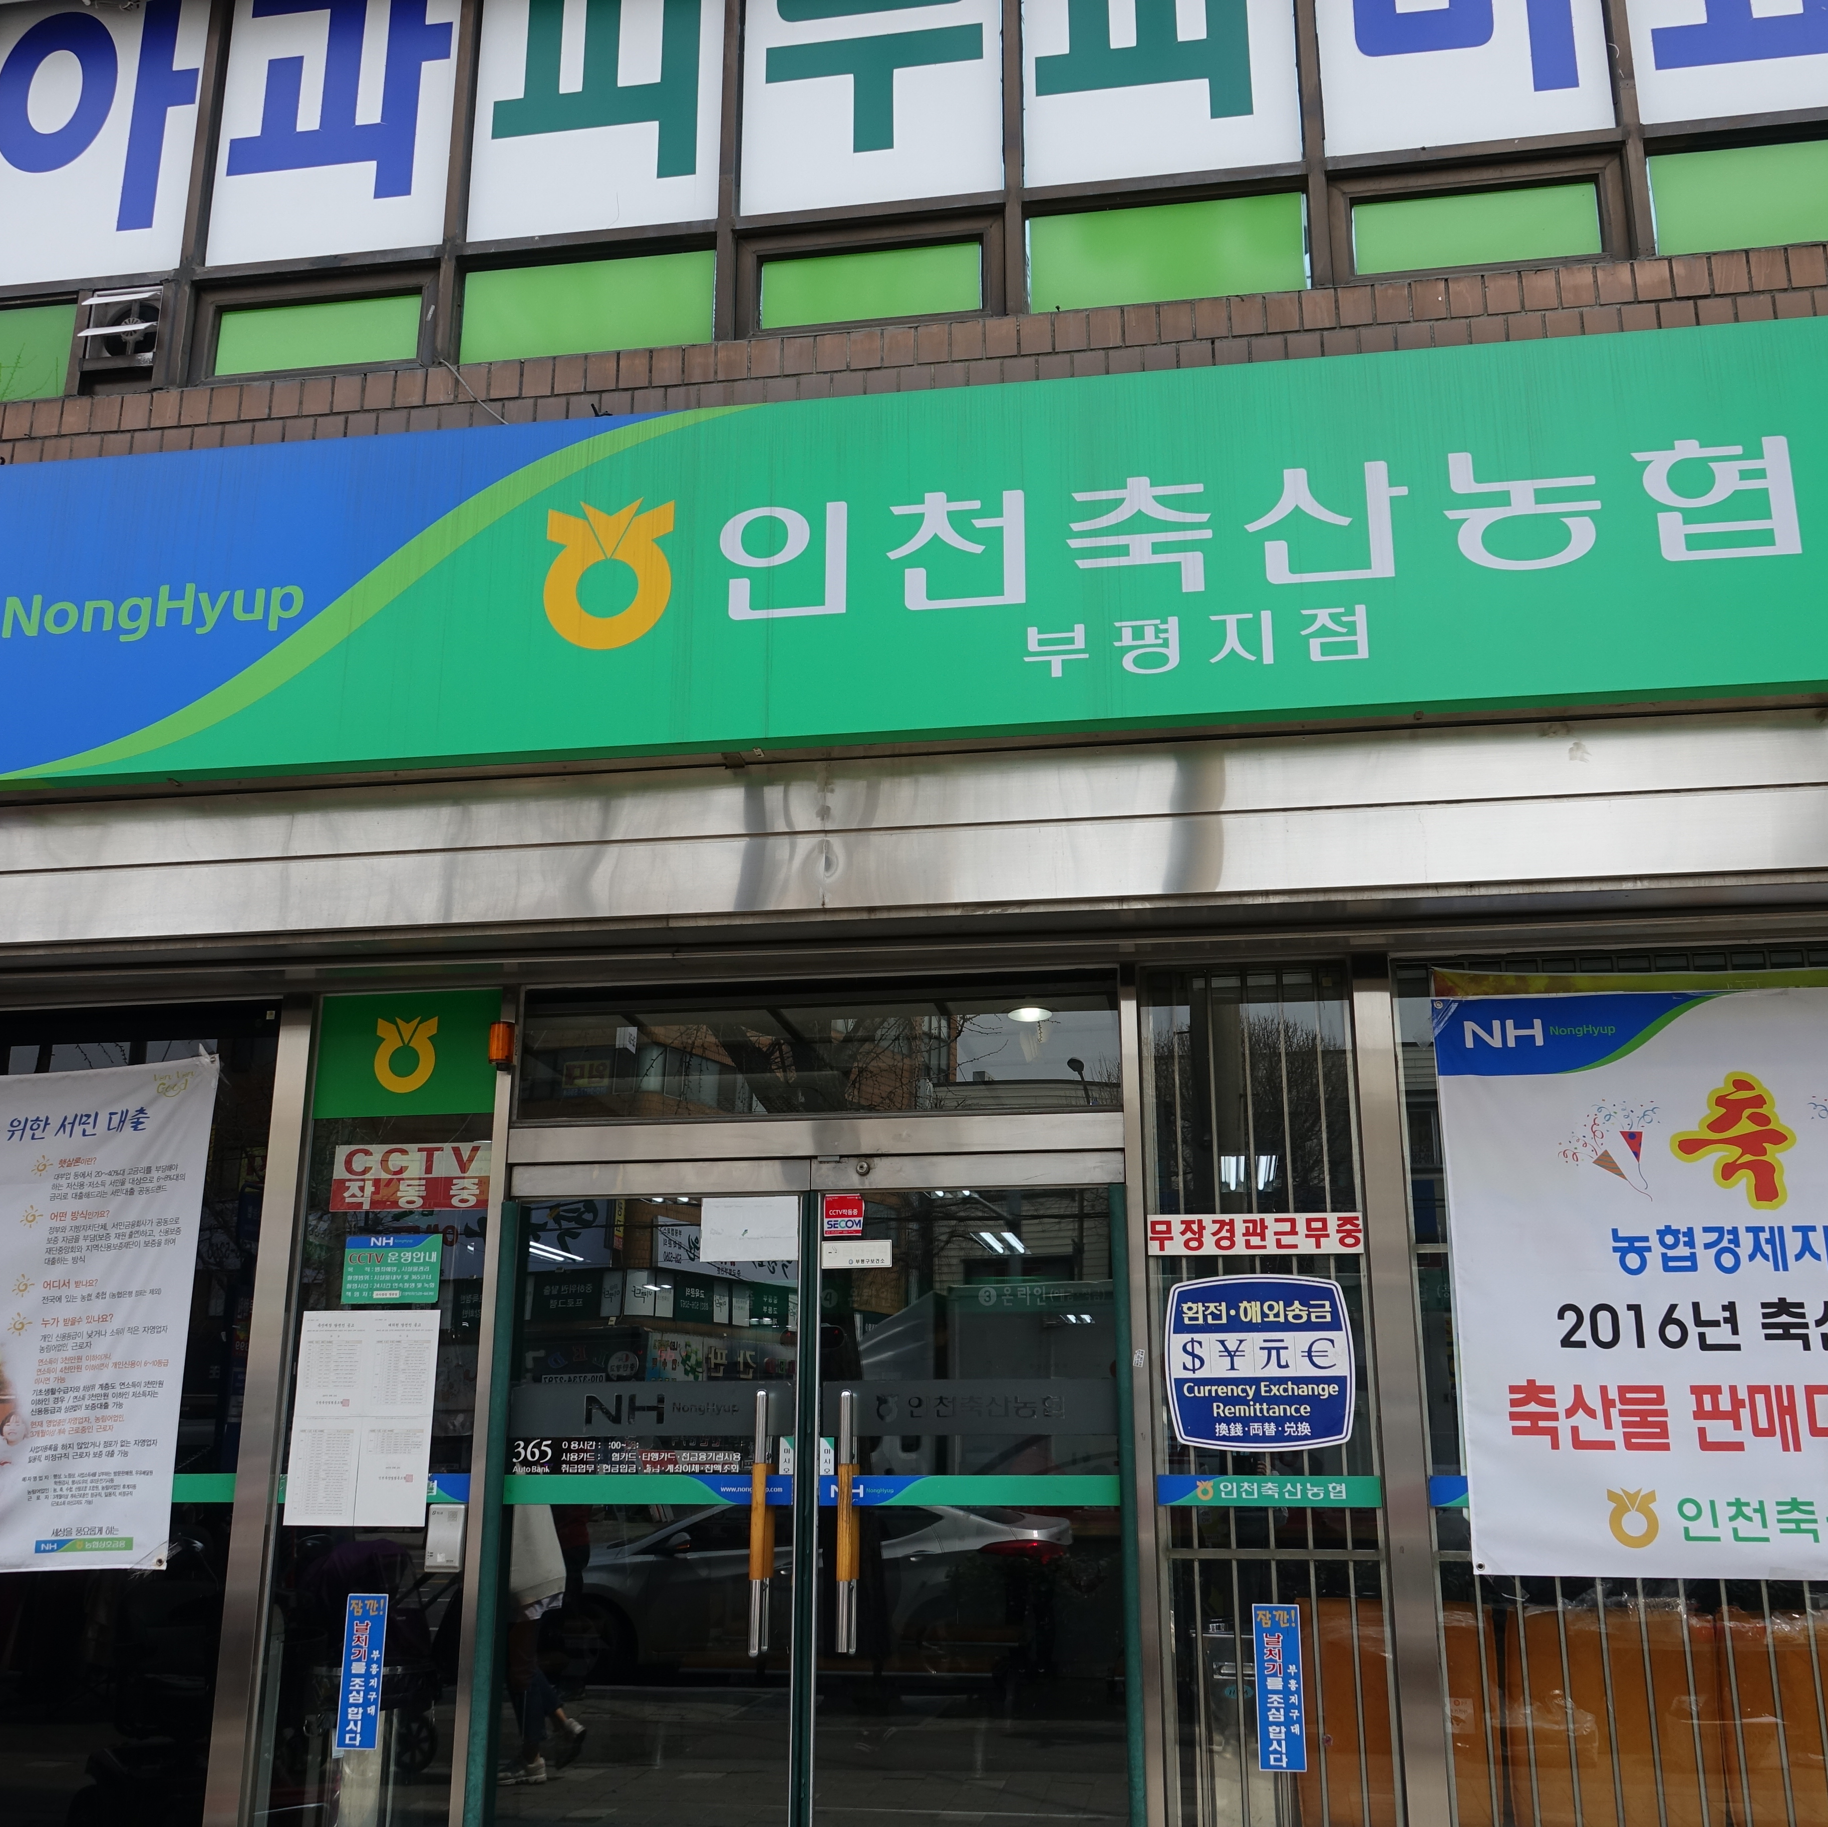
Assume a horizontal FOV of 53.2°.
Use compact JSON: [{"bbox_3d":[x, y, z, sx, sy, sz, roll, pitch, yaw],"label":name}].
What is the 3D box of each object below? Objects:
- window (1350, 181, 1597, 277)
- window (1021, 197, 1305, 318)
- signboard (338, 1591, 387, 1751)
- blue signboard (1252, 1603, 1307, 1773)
[{"bbox_3d":[1.728,-2.103,5.615,0.730,0.267,0.060,-2,-16,8],"label":"window"},{"bbox_3d":[0.790,-2.074,5.744,0.853,0.348,0.060,-2,-16,8],"label":"window"},{"bbox_3d":[-1.527,2.095,5.053,0.110,0.406,0.020,-2,-16,8],"label":"signboard"},{"bbox_3d":[0.942,1.997,4.719,0.118,0.404,0.020,-2,-16,8],"label":"blue signboard"}]

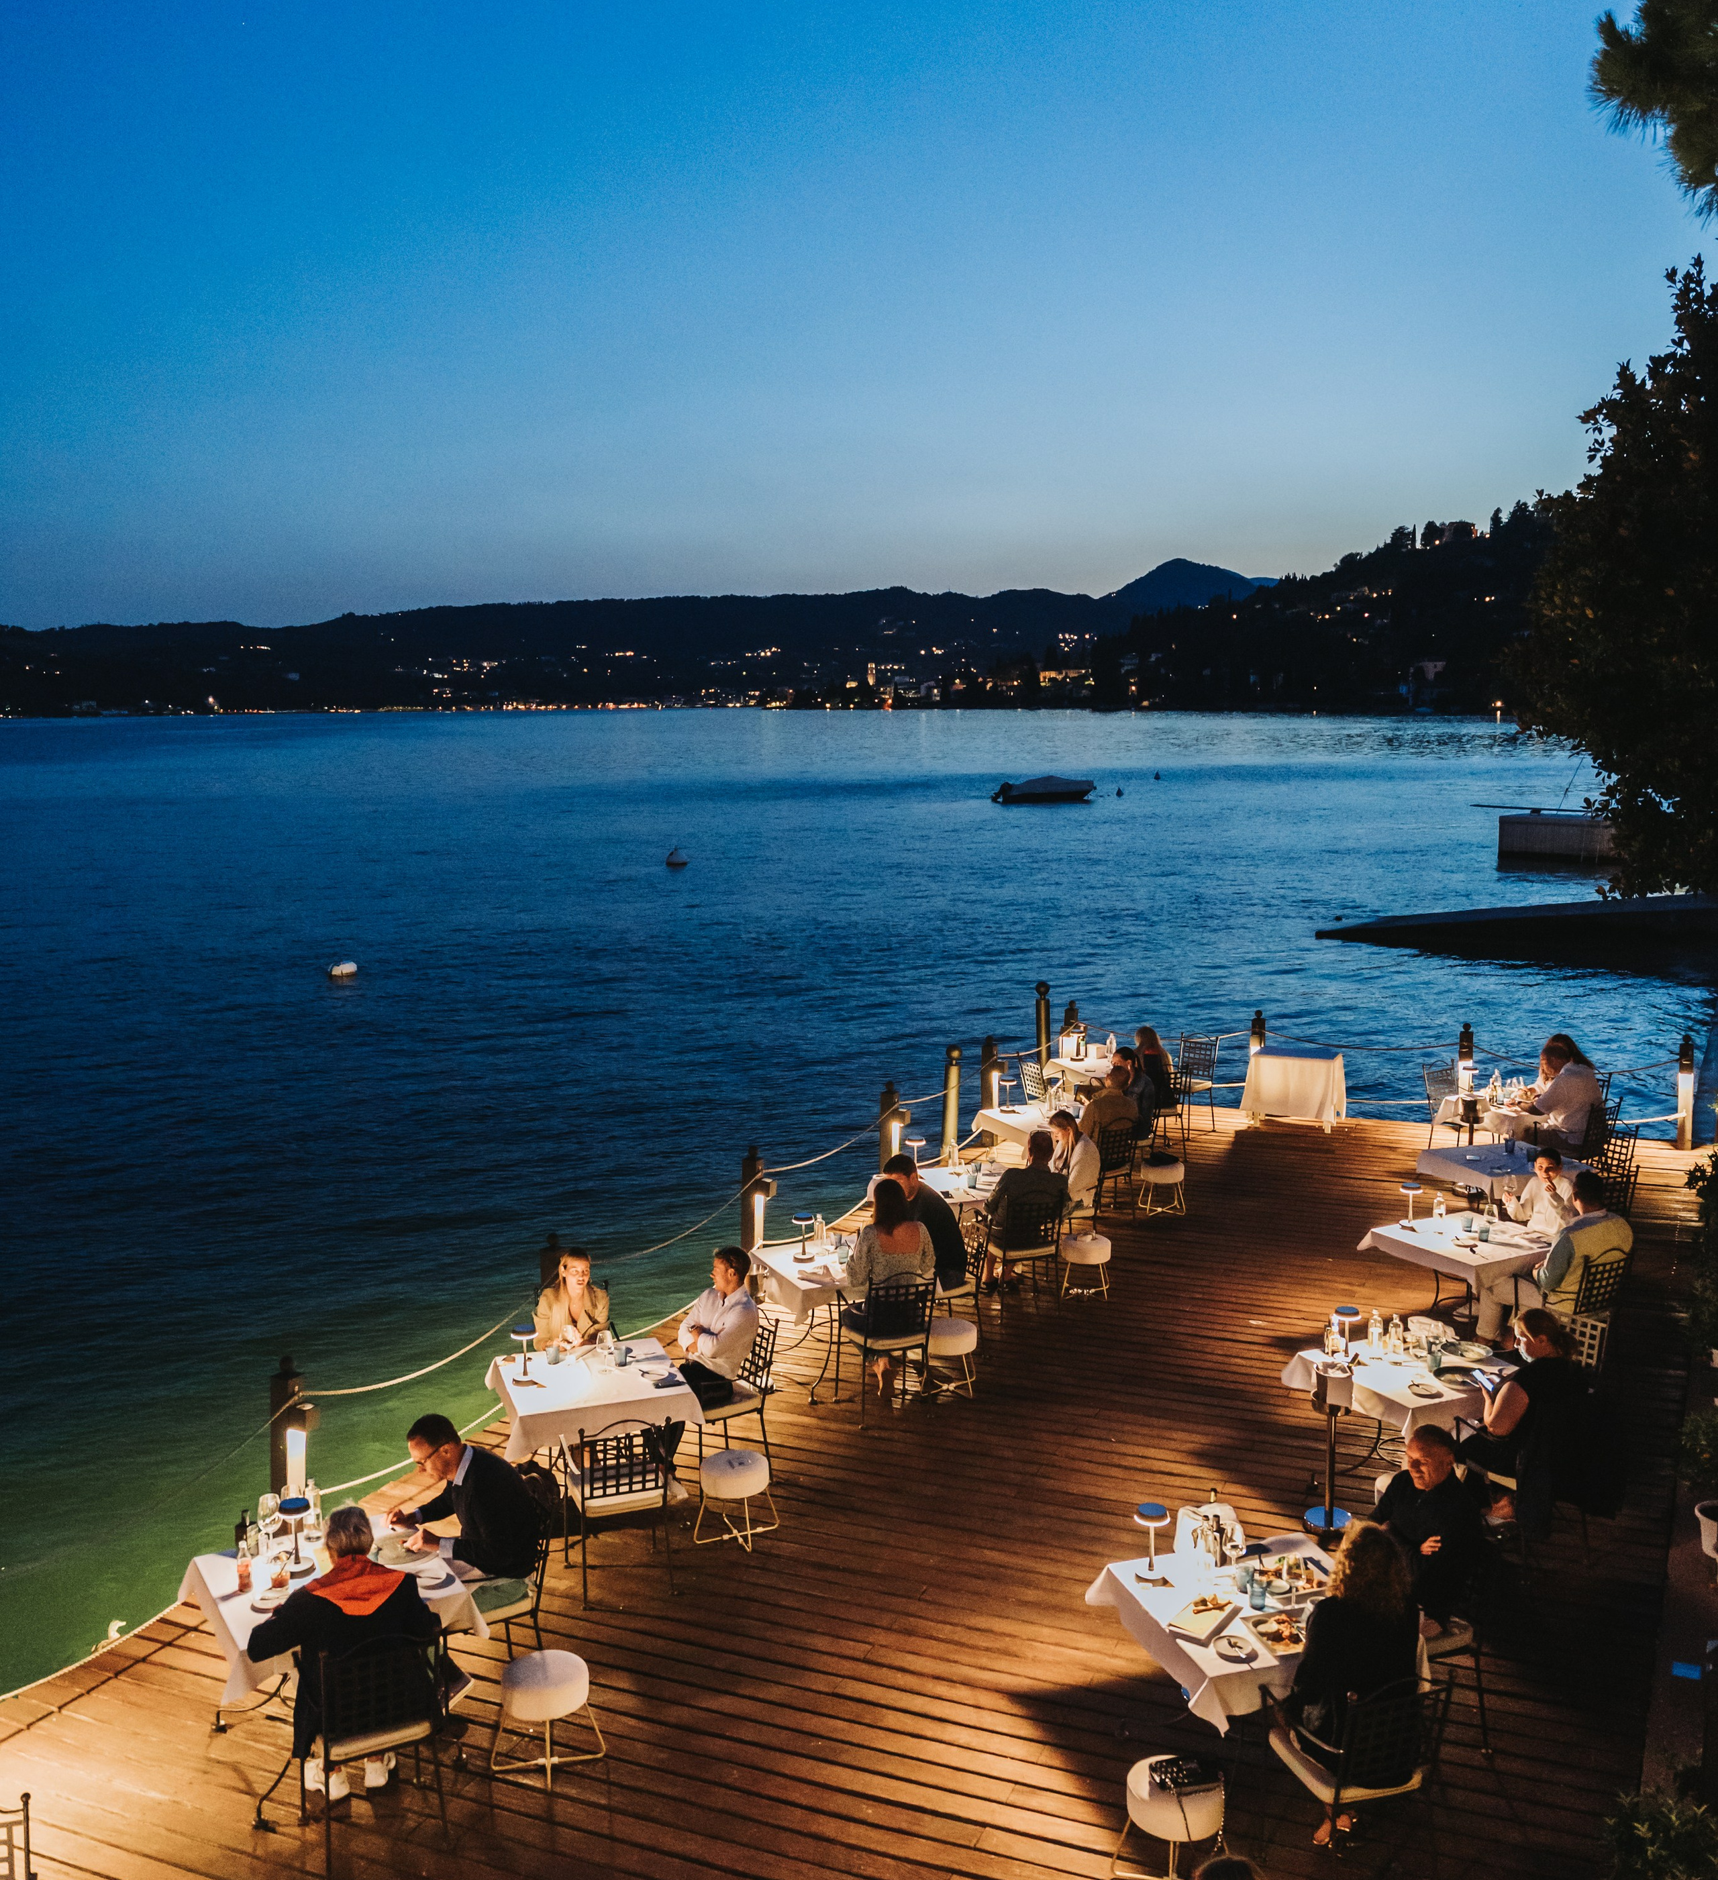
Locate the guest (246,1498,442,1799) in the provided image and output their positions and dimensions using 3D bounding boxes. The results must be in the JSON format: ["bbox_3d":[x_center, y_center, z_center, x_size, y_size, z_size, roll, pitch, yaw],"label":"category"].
[{"bbox_3d":[-1.999,2.735,6.570,0.600,1.310,0.700,-4,9,-30],"label":"guest"}]

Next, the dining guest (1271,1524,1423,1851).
[{"bbox_3d":[1.738,2.765,6.346,0.500,1.310,0.660,-3,8,-18],"label":"dining guest"}]

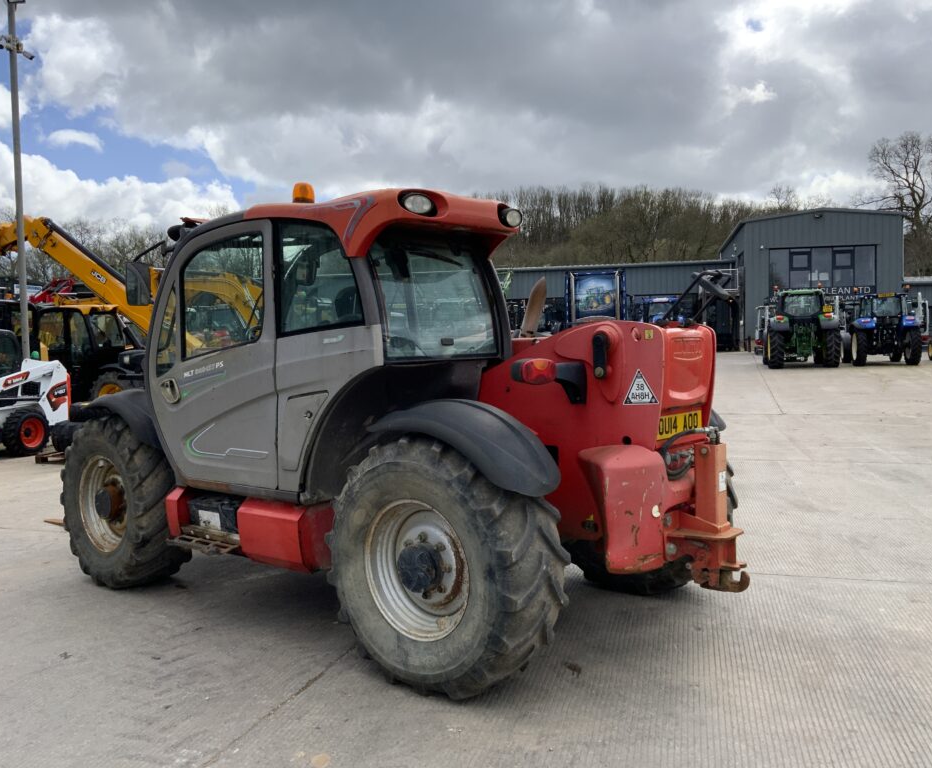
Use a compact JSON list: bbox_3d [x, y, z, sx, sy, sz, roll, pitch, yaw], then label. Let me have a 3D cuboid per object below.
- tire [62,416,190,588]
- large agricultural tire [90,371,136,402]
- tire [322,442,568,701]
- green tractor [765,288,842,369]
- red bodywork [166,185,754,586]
[{"bbox_3d":[-2.361,0.805,6.000,1.220,1.220,0.440,1,4,39],"label":"tire"},{"bbox_3d":[-7.598,0.314,18.688,1.200,1.200,0.420,-1,3,7],"label":"large agricultural tire"},{"bbox_3d":[-0.121,0.863,4.162,1.230,1.230,0.440,1,4,39],"label":"tire"},{"bbox_3d":[12.496,-2.067,32.096,2.420,2.840,4.600,0,3,13],"label":"green tractor"},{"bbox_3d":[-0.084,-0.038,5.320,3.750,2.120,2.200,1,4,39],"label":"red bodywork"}]

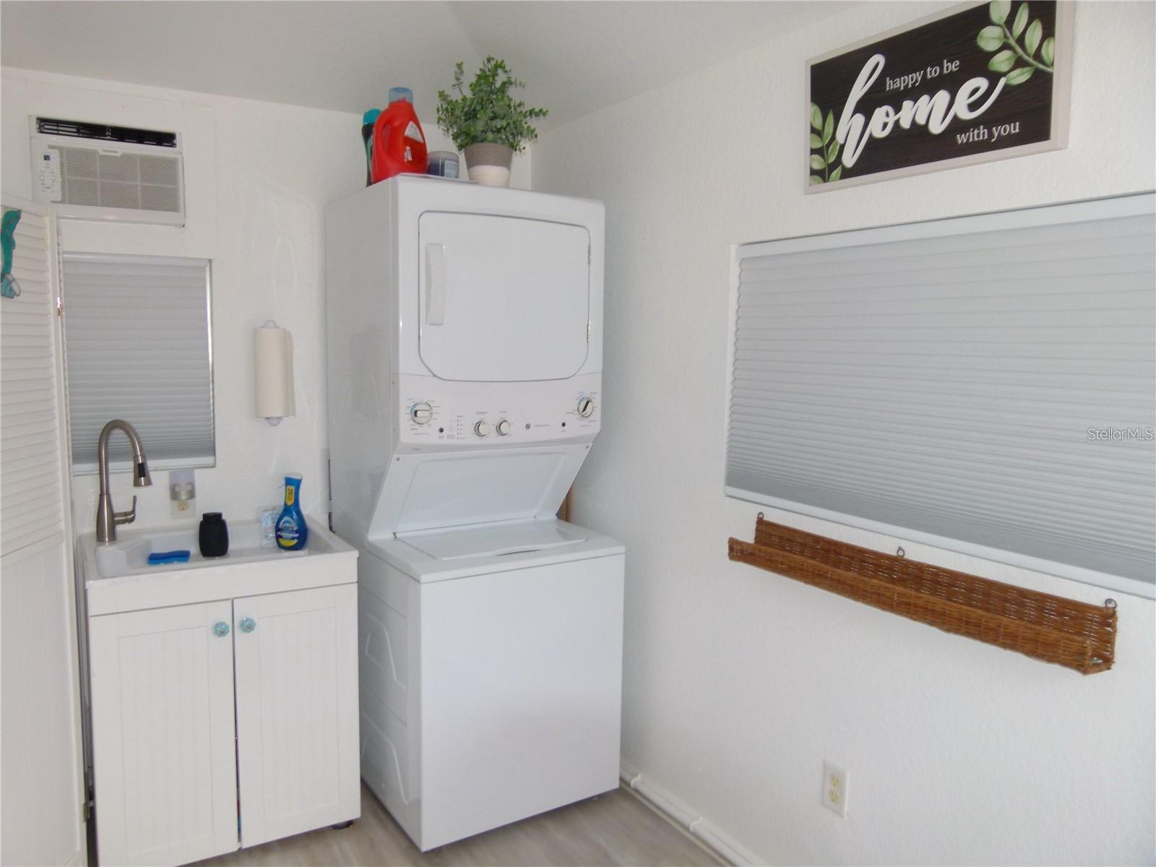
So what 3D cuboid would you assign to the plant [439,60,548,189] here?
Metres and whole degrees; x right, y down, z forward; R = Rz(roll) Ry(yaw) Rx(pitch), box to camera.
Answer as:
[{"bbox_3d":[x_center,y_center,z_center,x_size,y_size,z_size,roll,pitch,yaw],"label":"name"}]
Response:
[{"bbox_3d":[-0.263,-0.931,2.543,0.320,0.400,0.305,1,6,0],"label":"plant"}]

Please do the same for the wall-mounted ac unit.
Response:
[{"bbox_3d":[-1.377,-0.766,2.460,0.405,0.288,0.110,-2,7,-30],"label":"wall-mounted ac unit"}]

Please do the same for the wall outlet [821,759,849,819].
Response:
[{"bbox_3d":[0.636,0.880,2.066,0.008,0.114,0.071,-3,7,-33],"label":"wall outlet"}]

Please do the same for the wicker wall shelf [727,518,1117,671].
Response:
[{"bbox_3d":[0.690,0.319,1.858,0.100,0.125,0.905,-3,7,-33],"label":"wicker wall shelf"}]

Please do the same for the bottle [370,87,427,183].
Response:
[{"bbox_3d":[-0.528,-0.870,2.460,0.160,0.288,0.105,-3,7,-33],"label":"bottle"}]

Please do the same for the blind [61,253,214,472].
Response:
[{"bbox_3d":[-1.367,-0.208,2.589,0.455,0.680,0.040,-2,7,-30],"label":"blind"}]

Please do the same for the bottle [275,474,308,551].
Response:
[{"bbox_3d":[-0.860,0.232,2.504,0.090,0.226,0.060,-1,6,-19],"label":"bottle"}]

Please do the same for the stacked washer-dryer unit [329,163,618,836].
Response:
[{"bbox_3d":[-0.355,0.195,2.755,0.680,1.886,0.810,-3,7,-33],"label":"stacked washer-dryer unit"}]

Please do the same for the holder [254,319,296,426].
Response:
[{"bbox_3d":[-0.987,-0.196,2.716,0.120,0.335,0.130,-2,7,-30],"label":"holder"}]

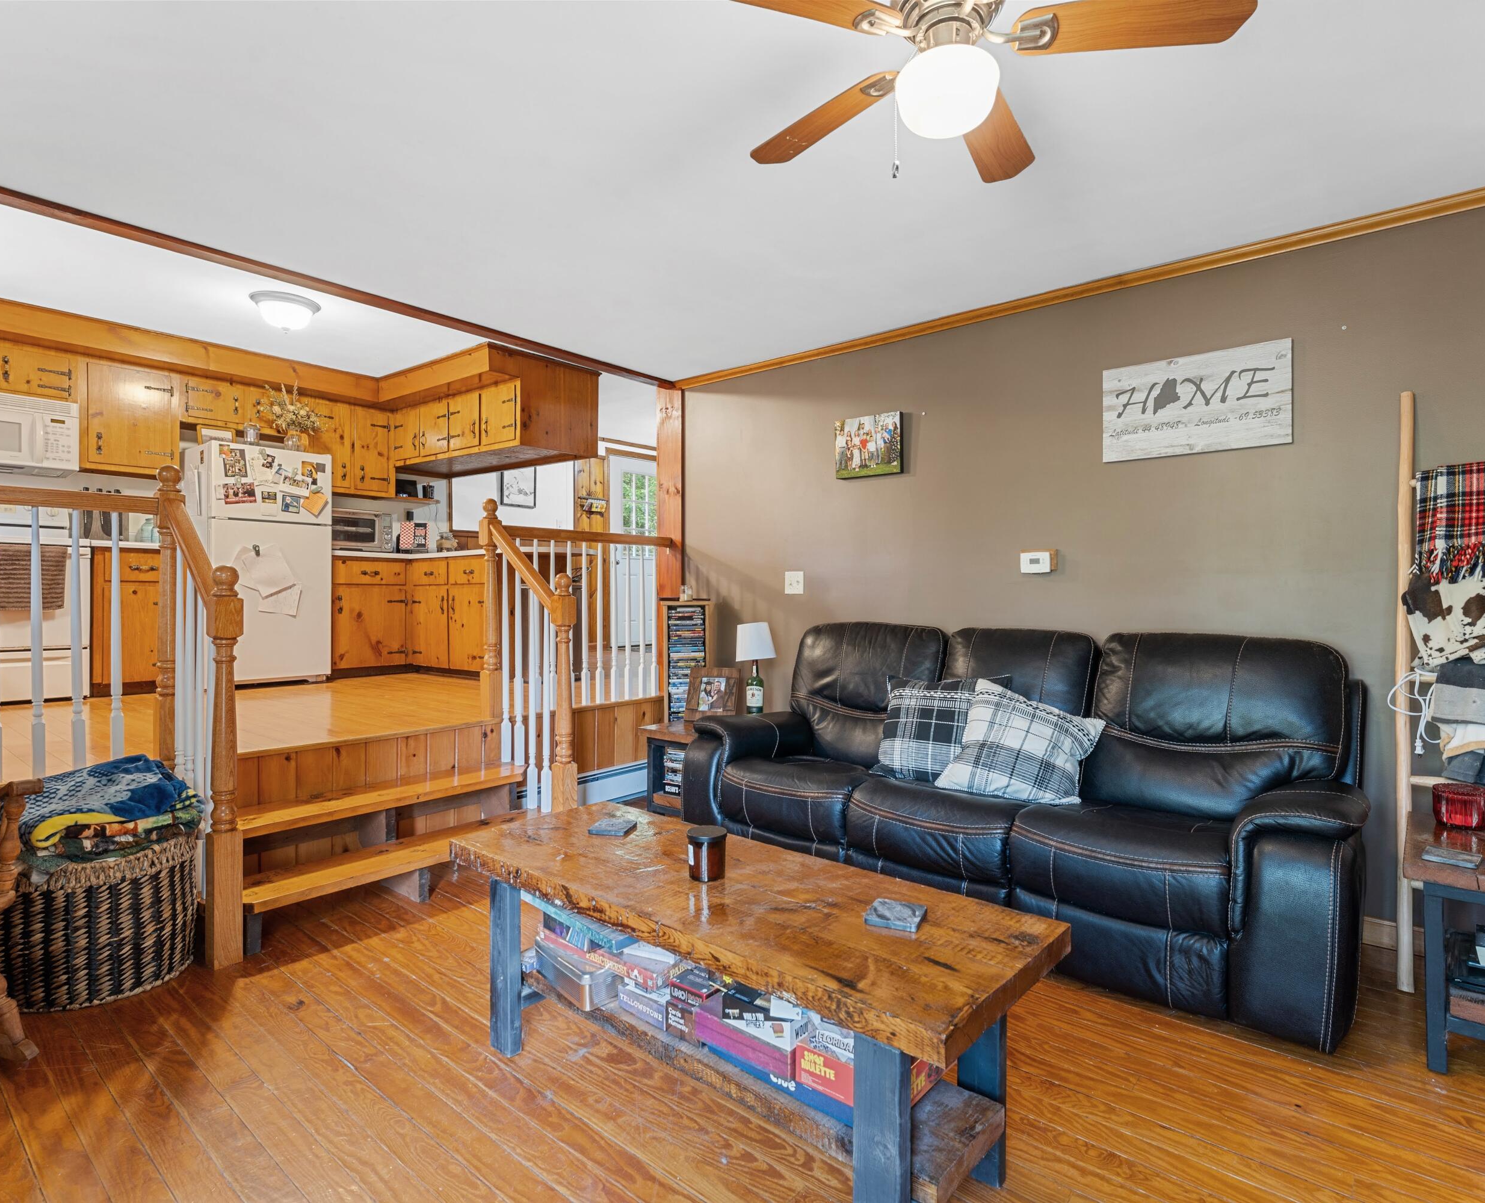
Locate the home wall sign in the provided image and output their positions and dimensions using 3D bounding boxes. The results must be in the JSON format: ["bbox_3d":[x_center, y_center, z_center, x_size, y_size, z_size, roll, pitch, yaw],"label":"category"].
[{"bbox_3d":[1.665,-0.726,2.790,0.610,0.365,0.022,0,0,40],"label":"home wall sign"}]

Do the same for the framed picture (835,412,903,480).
[{"bbox_3d":[0.616,-0.753,3.680,0.362,0.287,0.033,0,0,40],"label":"framed picture"}]

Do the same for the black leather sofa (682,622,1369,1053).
[{"bbox_3d":[0.858,0.612,2.887,2.340,1.025,0.860,0,0,40],"label":"black leather sofa"}]

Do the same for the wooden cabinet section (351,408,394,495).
[{"bbox_3d":[-3.022,-1.170,6.021,0.300,0.678,0.331,1,1,39],"label":"wooden cabinet section"}]

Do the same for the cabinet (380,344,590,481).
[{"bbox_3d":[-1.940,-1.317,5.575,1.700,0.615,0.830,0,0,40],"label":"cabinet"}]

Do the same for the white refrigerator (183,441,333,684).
[{"bbox_3d":[-3.391,-0.233,5.275,0.690,1.590,0.700,0,0,40],"label":"white refrigerator"}]

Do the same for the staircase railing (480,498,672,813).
[{"bbox_3d":[-0.642,0.315,3.877,0.650,1.610,1.220,0,0,40],"label":"staircase railing"}]

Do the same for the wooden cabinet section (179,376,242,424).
[{"bbox_3d":[-3.705,-1.356,5.189,0.300,0.294,0.361,1,1,39],"label":"wooden cabinet section"}]

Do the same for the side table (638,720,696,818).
[{"bbox_3d":[-0.229,0.881,4.040,0.410,0.475,0.540,0,0,40],"label":"side table"}]

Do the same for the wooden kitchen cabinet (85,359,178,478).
[{"bbox_3d":[-3.957,-1.136,4.831,0.320,0.698,0.493,0,0,40],"label":"wooden kitchen cabinet"}]

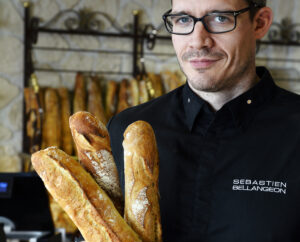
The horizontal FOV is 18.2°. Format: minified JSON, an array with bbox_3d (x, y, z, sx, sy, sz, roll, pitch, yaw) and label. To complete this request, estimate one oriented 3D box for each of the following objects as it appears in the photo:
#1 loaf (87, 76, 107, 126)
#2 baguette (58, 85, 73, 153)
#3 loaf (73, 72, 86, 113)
[{"bbox_3d":[-0.231,-0.018,4.147,0.062,0.362,0.062,-7,-2,-28],"label":"loaf"},{"bbox_3d":[-0.365,0.004,4.076,0.056,0.309,0.056,-3,-2,0],"label":"baguette"},{"bbox_3d":[-0.305,-0.027,4.107,0.058,0.373,0.058,1,-2,-28],"label":"loaf"}]

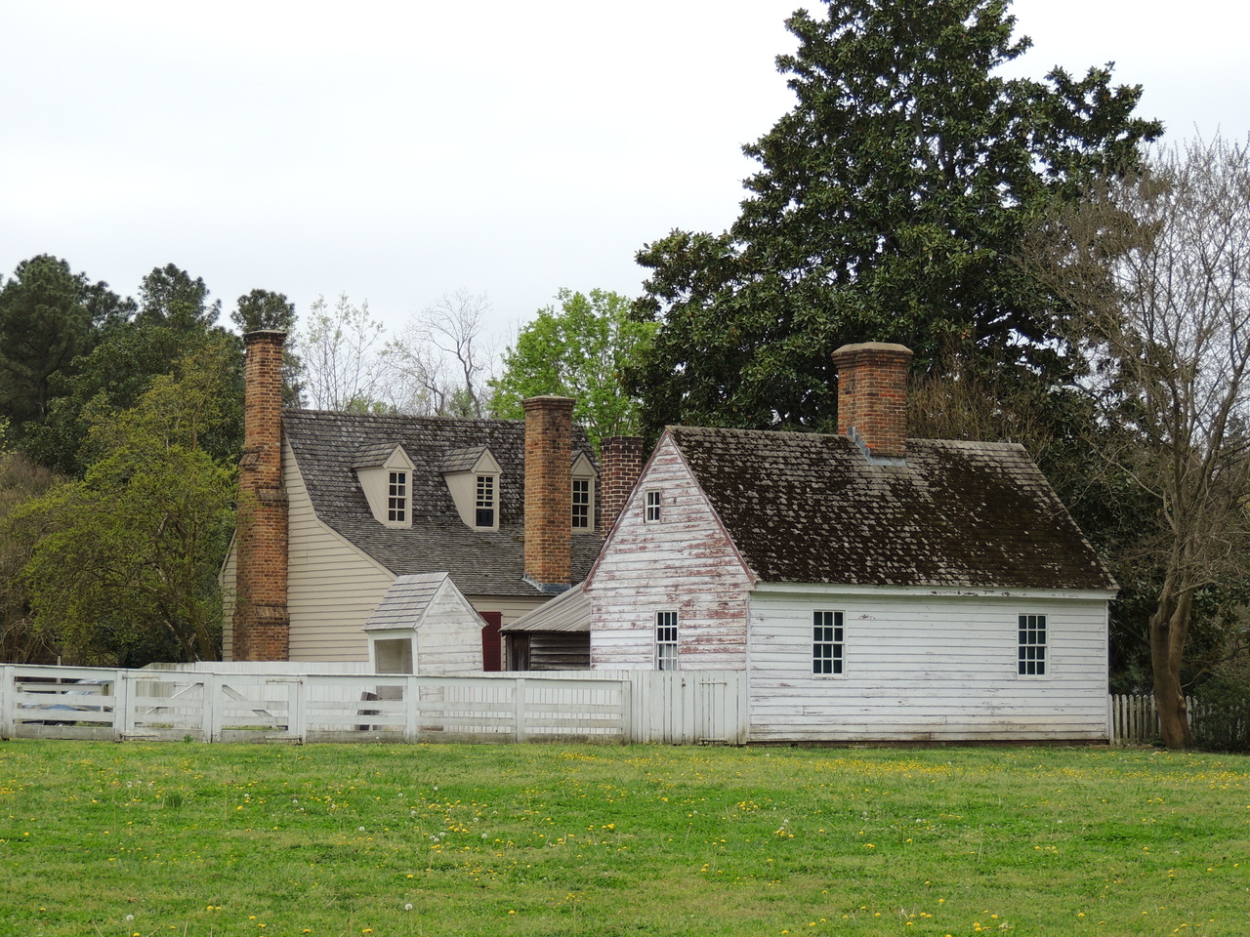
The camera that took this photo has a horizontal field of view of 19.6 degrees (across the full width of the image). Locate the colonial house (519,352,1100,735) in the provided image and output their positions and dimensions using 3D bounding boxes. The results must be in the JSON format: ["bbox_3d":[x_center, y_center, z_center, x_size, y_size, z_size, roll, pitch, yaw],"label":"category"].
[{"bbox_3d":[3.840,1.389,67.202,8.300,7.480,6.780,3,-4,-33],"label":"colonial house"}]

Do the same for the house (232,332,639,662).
[{"bbox_3d":[-3.653,1.373,82.007,9.500,8.850,9.800,2,-4,-33],"label":"house"}]

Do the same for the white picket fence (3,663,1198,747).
[{"bbox_3d":[0.637,4.004,60.850,24.619,1.300,0.600,3,-4,-36],"label":"white picket fence"}]

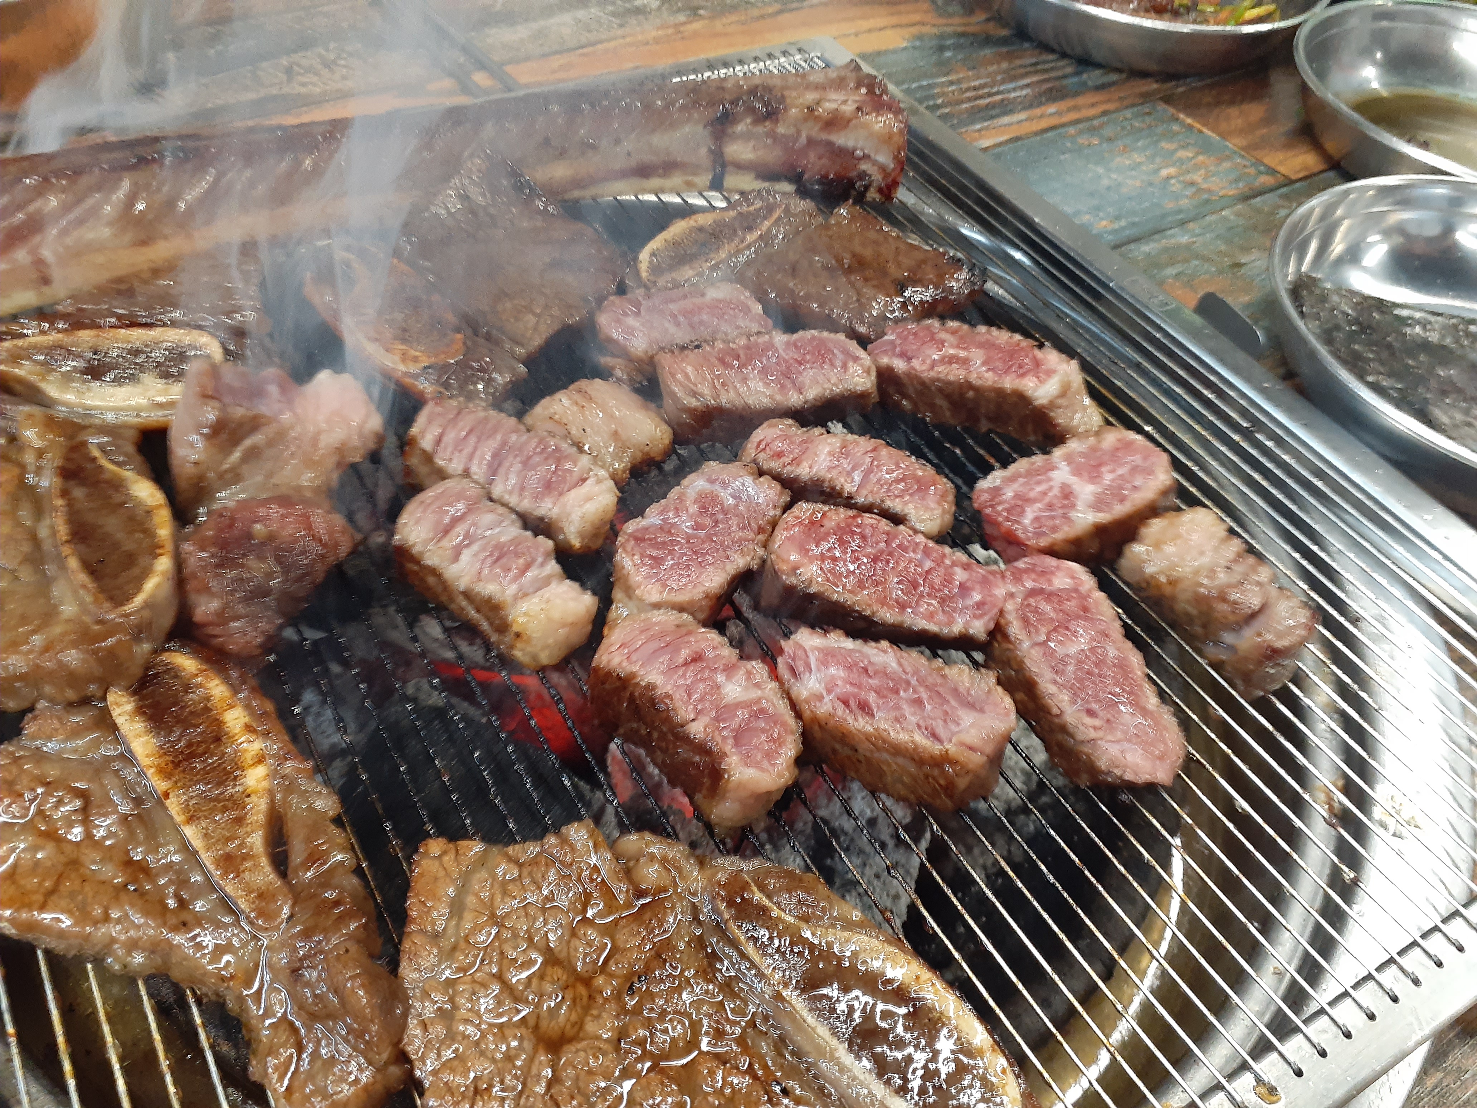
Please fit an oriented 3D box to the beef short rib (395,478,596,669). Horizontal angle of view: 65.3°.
[{"bbox_3d":[-0.053,0.004,0.251,0.041,0.019,0.021,29,53,18],"label":"beef short rib"}]

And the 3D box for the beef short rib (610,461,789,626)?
[{"bbox_3d":[-0.008,-0.002,0.249,0.024,0.015,0.044,28,50,17],"label":"beef short rib"}]

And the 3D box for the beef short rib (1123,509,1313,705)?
[{"bbox_3d":[0.109,0.011,0.264,0.022,0.018,0.040,-22,55,-23],"label":"beef short rib"}]

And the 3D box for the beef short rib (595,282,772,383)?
[{"bbox_3d":[-0.014,-0.054,0.295,0.041,0.017,0.025,-15,52,-20],"label":"beef short rib"}]

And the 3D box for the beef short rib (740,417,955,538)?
[{"bbox_3d":[0.027,-0.018,0.283,0.050,0.013,0.020,21,50,12],"label":"beef short rib"}]

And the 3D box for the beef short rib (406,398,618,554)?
[{"bbox_3d":[-0.054,-0.018,0.272,0.049,0.017,0.020,26,52,16],"label":"beef short rib"}]

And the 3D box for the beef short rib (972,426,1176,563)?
[{"bbox_3d":[0.078,-0.012,0.270,0.052,0.015,0.024,-22,54,-25],"label":"beef short rib"}]

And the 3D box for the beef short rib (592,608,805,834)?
[{"bbox_3d":[-0.007,0.030,0.215,0.040,0.023,0.019,36,53,23],"label":"beef short rib"}]

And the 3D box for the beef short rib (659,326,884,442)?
[{"bbox_3d":[0.007,-0.044,0.302,0.053,0.015,0.025,-5,50,-10],"label":"beef short rib"}]

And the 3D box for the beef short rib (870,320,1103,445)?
[{"bbox_3d":[0.063,-0.046,0.299,0.058,0.015,0.023,14,47,5],"label":"beef short rib"}]

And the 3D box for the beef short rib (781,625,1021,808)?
[{"bbox_3d":[0.031,0.033,0.234,0.045,0.022,0.021,16,50,8],"label":"beef short rib"}]

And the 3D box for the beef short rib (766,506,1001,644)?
[{"bbox_3d":[0.032,0.006,0.261,0.052,0.015,0.024,15,49,7],"label":"beef short rib"}]

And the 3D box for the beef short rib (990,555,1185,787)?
[{"bbox_3d":[0.070,0.024,0.238,0.025,0.013,0.054,-6,49,-13],"label":"beef short rib"}]

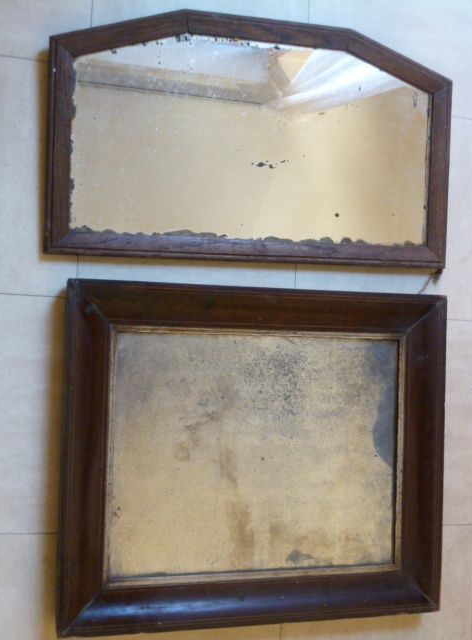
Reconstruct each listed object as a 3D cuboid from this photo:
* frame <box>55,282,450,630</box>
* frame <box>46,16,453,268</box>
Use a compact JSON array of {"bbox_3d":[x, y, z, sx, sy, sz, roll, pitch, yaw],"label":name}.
[{"bbox_3d":[0.042,0.221,1.345,0.646,0.054,0.543,2,89,-16],"label":"frame"},{"bbox_3d":[0.041,-0.299,1.365,0.696,0.028,0.403,1,89,-16],"label":"frame"}]

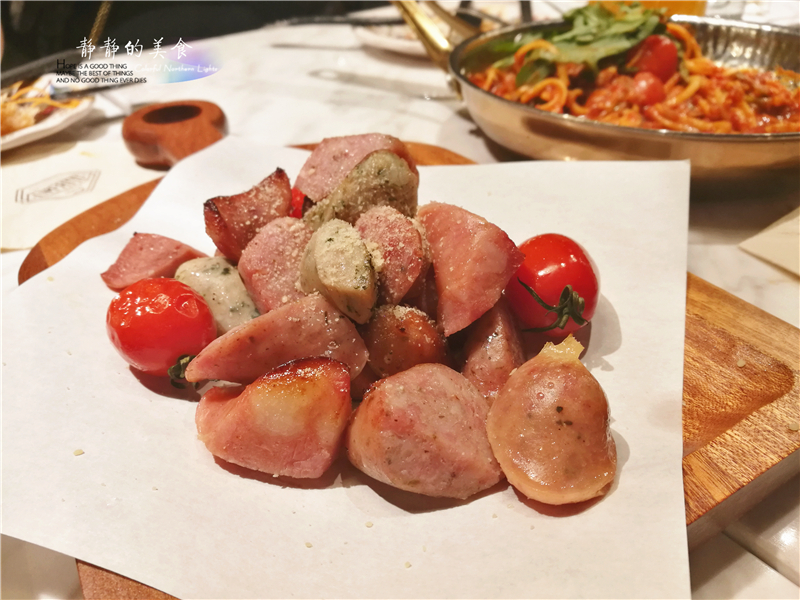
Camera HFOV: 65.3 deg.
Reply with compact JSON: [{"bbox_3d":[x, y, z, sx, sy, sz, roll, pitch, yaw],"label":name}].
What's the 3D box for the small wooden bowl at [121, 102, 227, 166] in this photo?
[{"bbox_3d":[-0.136,-0.101,0.380,0.061,0.030,0.061,-2,36,0],"label":"small wooden bowl"}]

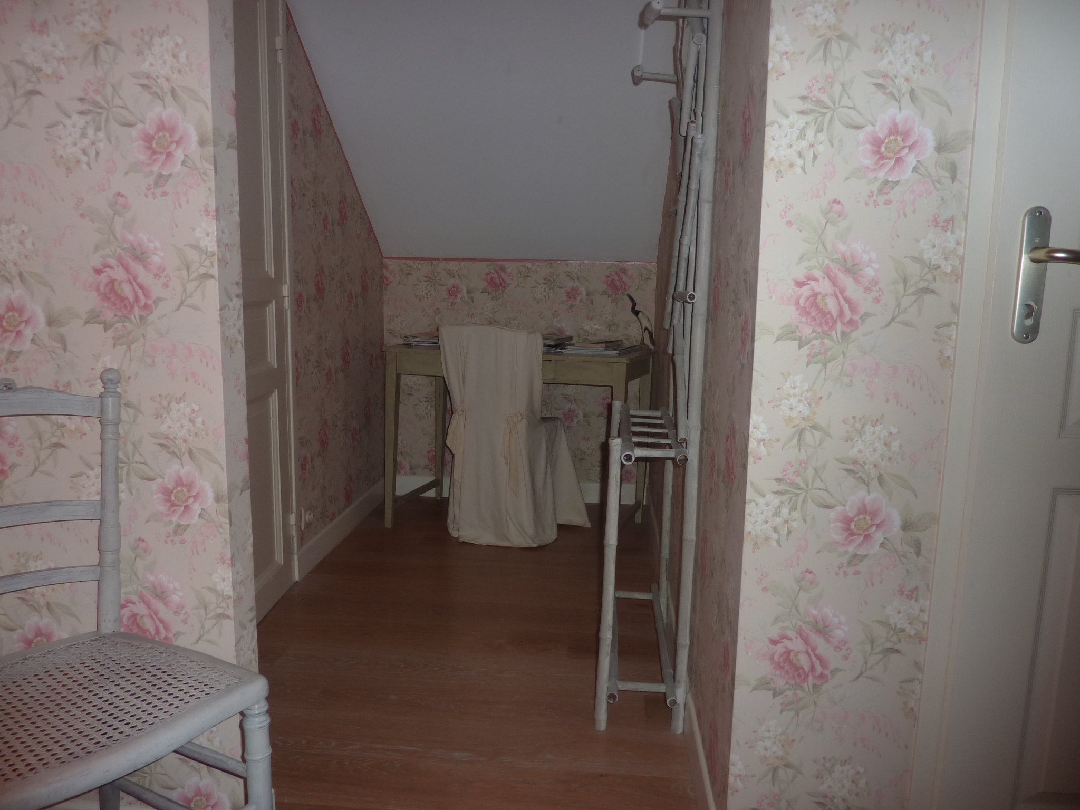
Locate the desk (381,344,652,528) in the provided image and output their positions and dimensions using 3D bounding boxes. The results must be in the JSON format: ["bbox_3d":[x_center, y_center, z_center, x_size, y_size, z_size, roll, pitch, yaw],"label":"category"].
[{"bbox_3d":[-0.079,0.136,3.212,0.994,0.732,0.500,4,9,19],"label":"desk"}]

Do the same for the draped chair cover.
[{"bbox_3d":[-0.073,0.102,3.102,0.457,0.831,0.486,5,9,25],"label":"draped chair cover"}]

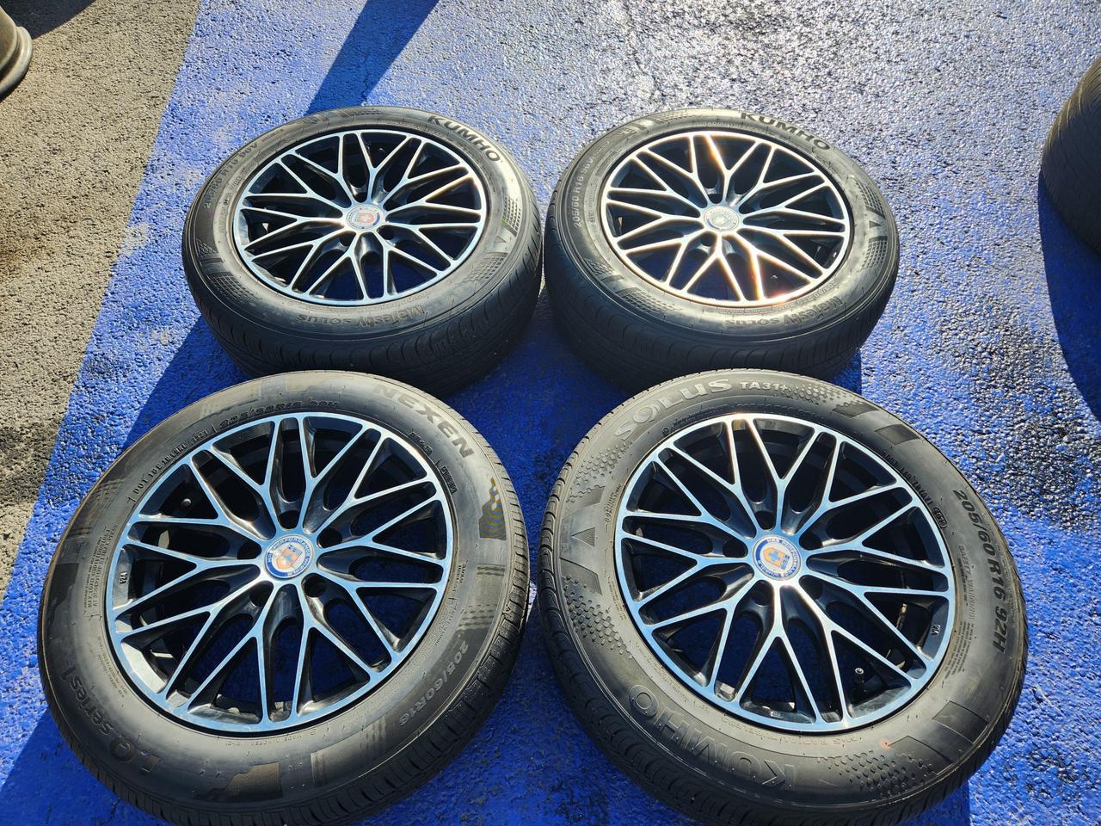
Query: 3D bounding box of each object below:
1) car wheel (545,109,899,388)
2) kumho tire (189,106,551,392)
[{"bbox_3d":[0.314,-0.313,1.400,0.652,0.205,0.652,1,58,0],"label":"car wheel"},{"bbox_3d":[-0.341,-0.314,1.397,0.652,0.205,0.652,0,58,0],"label":"kumho tire"}]

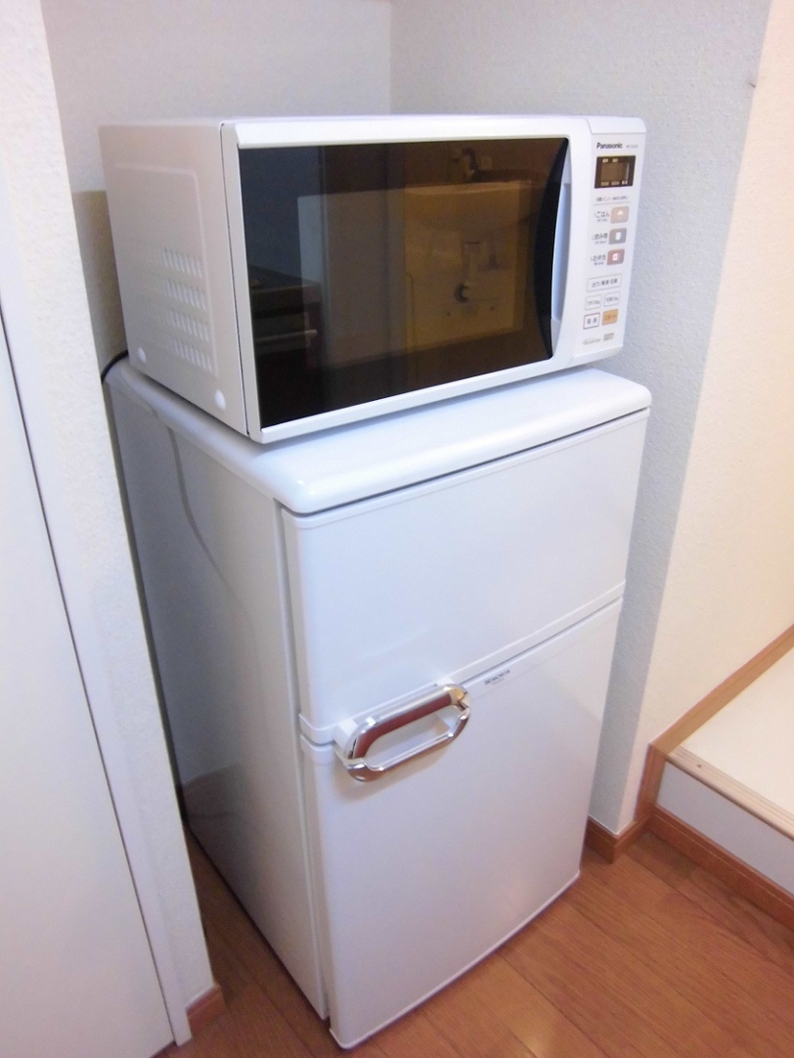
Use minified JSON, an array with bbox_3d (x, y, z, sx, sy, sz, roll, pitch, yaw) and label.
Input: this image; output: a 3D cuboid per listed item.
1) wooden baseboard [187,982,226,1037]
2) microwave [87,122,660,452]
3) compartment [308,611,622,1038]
[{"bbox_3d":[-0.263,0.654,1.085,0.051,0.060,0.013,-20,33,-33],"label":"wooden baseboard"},{"bbox_3d":[-0.022,-0.305,0.883,0.477,0.264,0.324,-19,33,-31],"label":"microwave"},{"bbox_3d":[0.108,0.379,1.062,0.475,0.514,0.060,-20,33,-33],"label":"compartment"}]

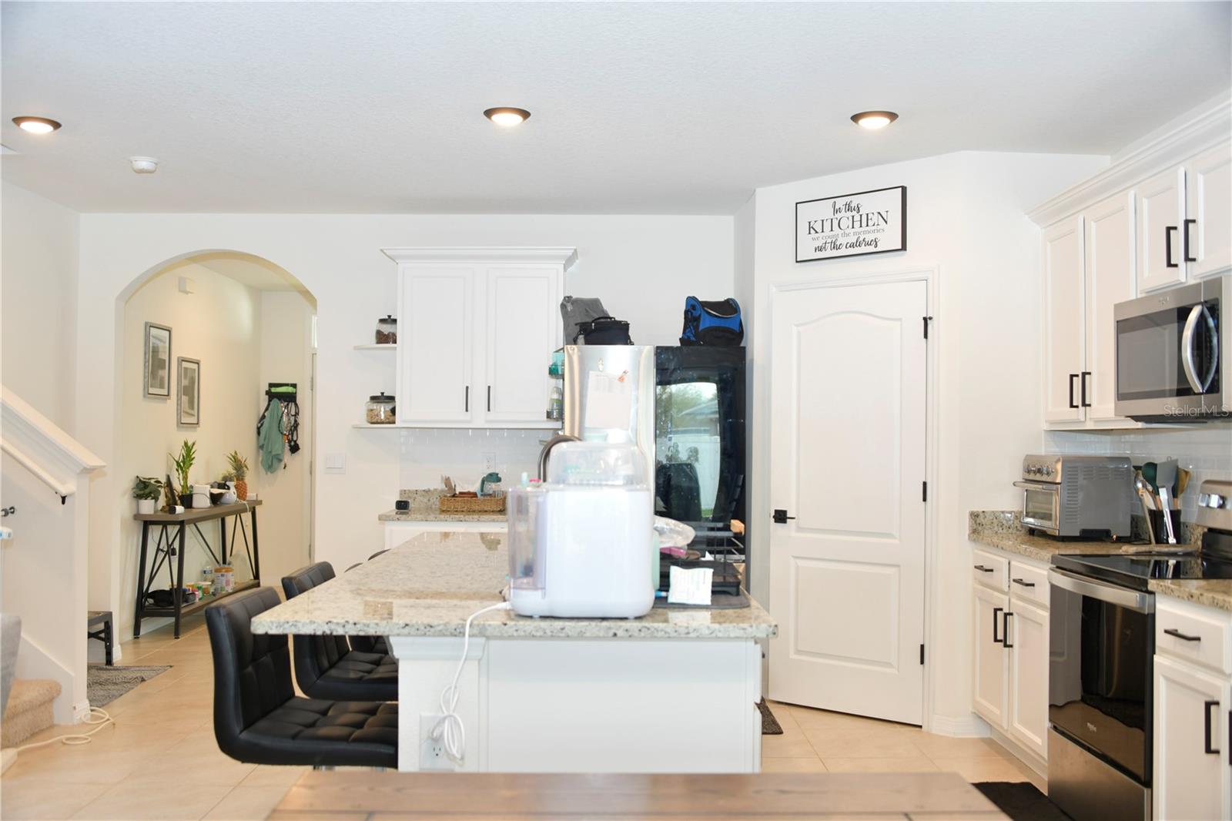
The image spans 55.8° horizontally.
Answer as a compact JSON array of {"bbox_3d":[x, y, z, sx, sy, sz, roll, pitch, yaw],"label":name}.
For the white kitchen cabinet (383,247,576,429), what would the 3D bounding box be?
[{"bbox_3d":[-0.756,-0.399,6.590,1.067,0.994,0.395,0,-1,0],"label":"white kitchen cabinet"}]

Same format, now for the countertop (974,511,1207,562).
[{"bbox_3d":[1.893,0.503,4.710,0.640,0.132,0.980,0,-1,0],"label":"countertop"}]

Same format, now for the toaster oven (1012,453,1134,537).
[{"bbox_3d":[1.932,0.367,4.973,0.370,0.353,0.390,0,-1,0],"label":"toaster oven"}]

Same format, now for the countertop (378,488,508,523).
[{"bbox_3d":[-0.785,0.534,6.570,0.985,0.134,0.650,0,-1,0],"label":"countertop"}]

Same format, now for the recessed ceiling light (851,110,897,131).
[{"bbox_3d":[1.050,-1.173,4.715,0.195,0.028,0.195,0,-1,0],"label":"recessed ceiling light"}]

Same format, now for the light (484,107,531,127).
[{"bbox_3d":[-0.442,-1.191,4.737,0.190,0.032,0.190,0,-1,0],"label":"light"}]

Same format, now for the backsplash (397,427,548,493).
[{"bbox_3d":[-0.774,0.289,6.765,0.963,0.358,0.012,0,-1,0],"label":"backsplash"}]

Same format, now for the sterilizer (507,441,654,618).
[{"bbox_3d":[-0.083,0.277,2.819,0.342,0.410,0.290,0,-1,0],"label":"sterilizer"}]

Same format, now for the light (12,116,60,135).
[{"bbox_3d":[-2.415,-1.184,4.851,0.195,0.028,0.195,0,-1,0],"label":"light"}]

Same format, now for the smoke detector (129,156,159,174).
[{"bbox_3d":[-2.239,-1.161,5.517,0.134,0.050,0.134,0,-1,0],"label":"smoke detector"}]

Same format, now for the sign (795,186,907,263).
[{"bbox_3d":[1.142,-0.903,5.681,0.602,0.302,0.032,-1,-2,43],"label":"sign"}]

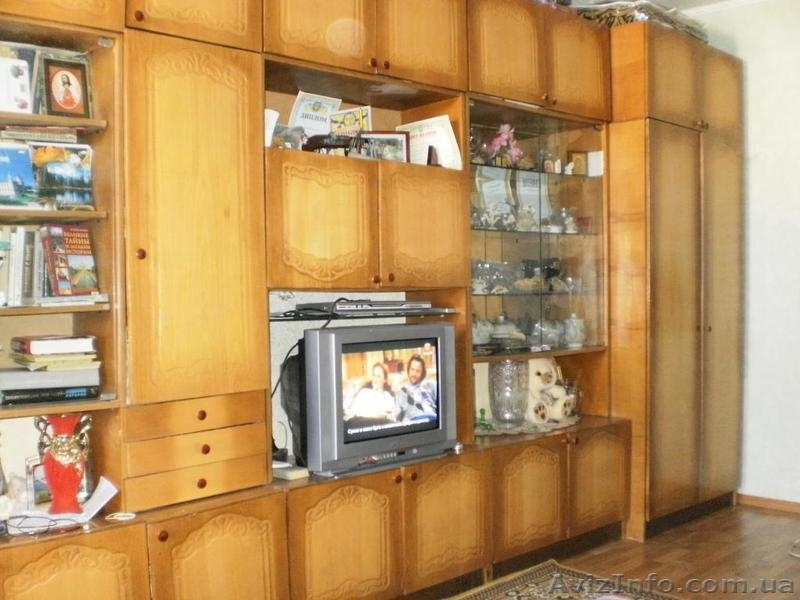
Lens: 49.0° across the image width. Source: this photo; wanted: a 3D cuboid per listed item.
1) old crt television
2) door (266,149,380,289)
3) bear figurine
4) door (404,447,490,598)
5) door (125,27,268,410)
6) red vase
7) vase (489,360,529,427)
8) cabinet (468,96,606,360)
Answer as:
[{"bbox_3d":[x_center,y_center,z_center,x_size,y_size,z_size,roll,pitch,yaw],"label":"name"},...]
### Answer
[{"bbox_3d":[-0.176,0.318,3.024,0.626,0.468,0.455,-2,2,-43],"label":"old crt television"},{"bbox_3d":[-0.242,-0.247,2.817,0.455,0.423,0.022,-2,2,-43],"label":"door"},{"bbox_3d":[0.655,0.387,3.900,0.180,0.270,0.175,-1,2,-28],"label":"bear figurine"},{"bbox_3d":[0.168,0.765,3.082,0.444,0.424,0.022,-2,2,-43],"label":"door"},{"bbox_3d":[-0.574,-0.230,2.513,0.447,1.010,0.022,-2,2,-43],"label":"door"},{"bbox_3d":[-0.917,0.439,2.400,0.145,0.270,0.115,-1,2,-30],"label":"red vase"},{"bbox_3d":[0.458,0.391,3.710,0.165,0.275,0.165,0,2,0],"label":"vase"},{"bbox_3d":[0.478,-0.267,3.698,0.895,1.006,0.345,-2,2,-43],"label":"cabinet"}]

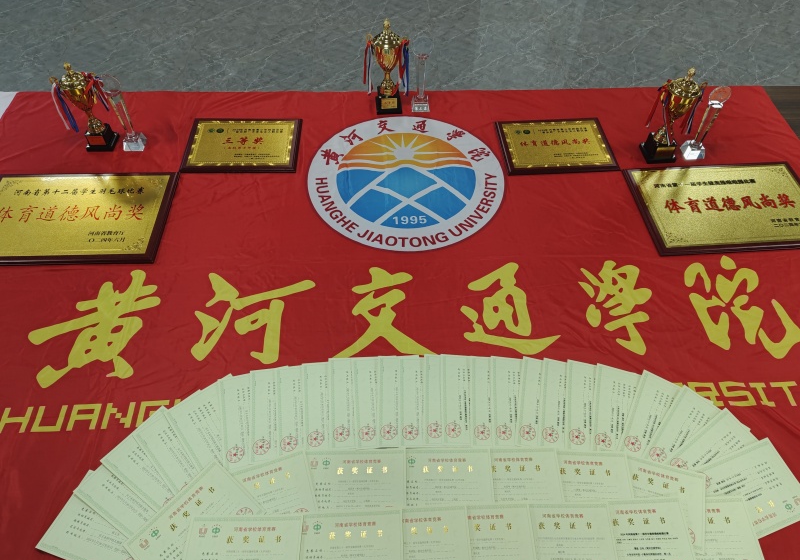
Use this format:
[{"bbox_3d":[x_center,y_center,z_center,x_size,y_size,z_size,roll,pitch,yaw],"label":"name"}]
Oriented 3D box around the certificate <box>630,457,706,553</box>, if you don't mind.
[{"bbox_3d":[0.615,0.529,1.298,0.260,0.004,0.185,14,55,10],"label":"certificate"}]

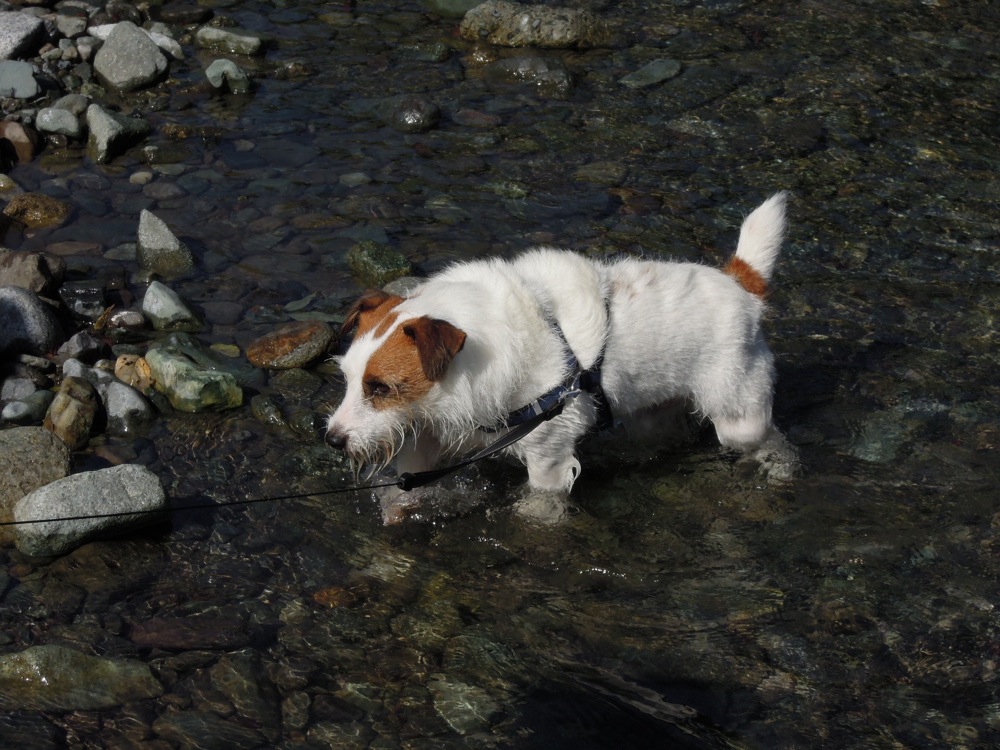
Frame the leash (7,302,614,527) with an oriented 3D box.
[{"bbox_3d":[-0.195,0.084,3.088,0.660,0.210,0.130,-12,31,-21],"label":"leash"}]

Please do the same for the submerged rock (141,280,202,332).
[{"bbox_3d":[-0.417,-0.087,3.671,0.077,0.062,0.062,4,26,9],"label":"submerged rock"}]

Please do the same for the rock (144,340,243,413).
[{"bbox_3d":[-0.365,-0.003,3.451,0.117,0.079,0.113,0,29,0],"label":"rock"}]

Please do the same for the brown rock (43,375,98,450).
[{"bbox_3d":[-0.502,0.044,3.377,0.062,0.080,0.065,0,26,0],"label":"brown rock"}]

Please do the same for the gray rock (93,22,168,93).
[{"bbox_3d":[-0.569,-0.490,4.448,0.115,0.098,0.100,0,26,0],"label":"gray rock"}]

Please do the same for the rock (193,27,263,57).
[{"bbox_3d":[-0.410,-0.505,4.378,0.106,0.039,0.056,0,29,0],"label":"rock"}]

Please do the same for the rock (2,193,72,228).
[{"bbox_3d":[-0.620,-0.220,3.871,0.093,0.041,0.063,0,29,0],"label":"rock"}]

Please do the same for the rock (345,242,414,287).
[{"bbox_3d":[-0.156,-0.144,3.743,0.085,0.052,0.070,0,29,0],"label":"rock"}]

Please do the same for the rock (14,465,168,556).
[{"bbox_3d":[-0.449,0.147,3.167,0.168,0.078,0.098,-9,27,-18],"label":"rock"}]

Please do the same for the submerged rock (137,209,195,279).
[{"bbox_3d":[-0.433,-0.170,3.739,0.074,0.091,0.070,0,29,0],"label":"submerged rock"}]

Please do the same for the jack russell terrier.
[{"bbox_3d":[0.062,-0.018,3.240,0.510,0.355,0.190,-10,31,-17],"label":"jack russell terrier"}]

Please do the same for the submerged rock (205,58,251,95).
[{"bbox_3d":[-0.419,-0.459,4.446,0.070,0.052,0.055,0,26,0],"label":"submerged rock"}]

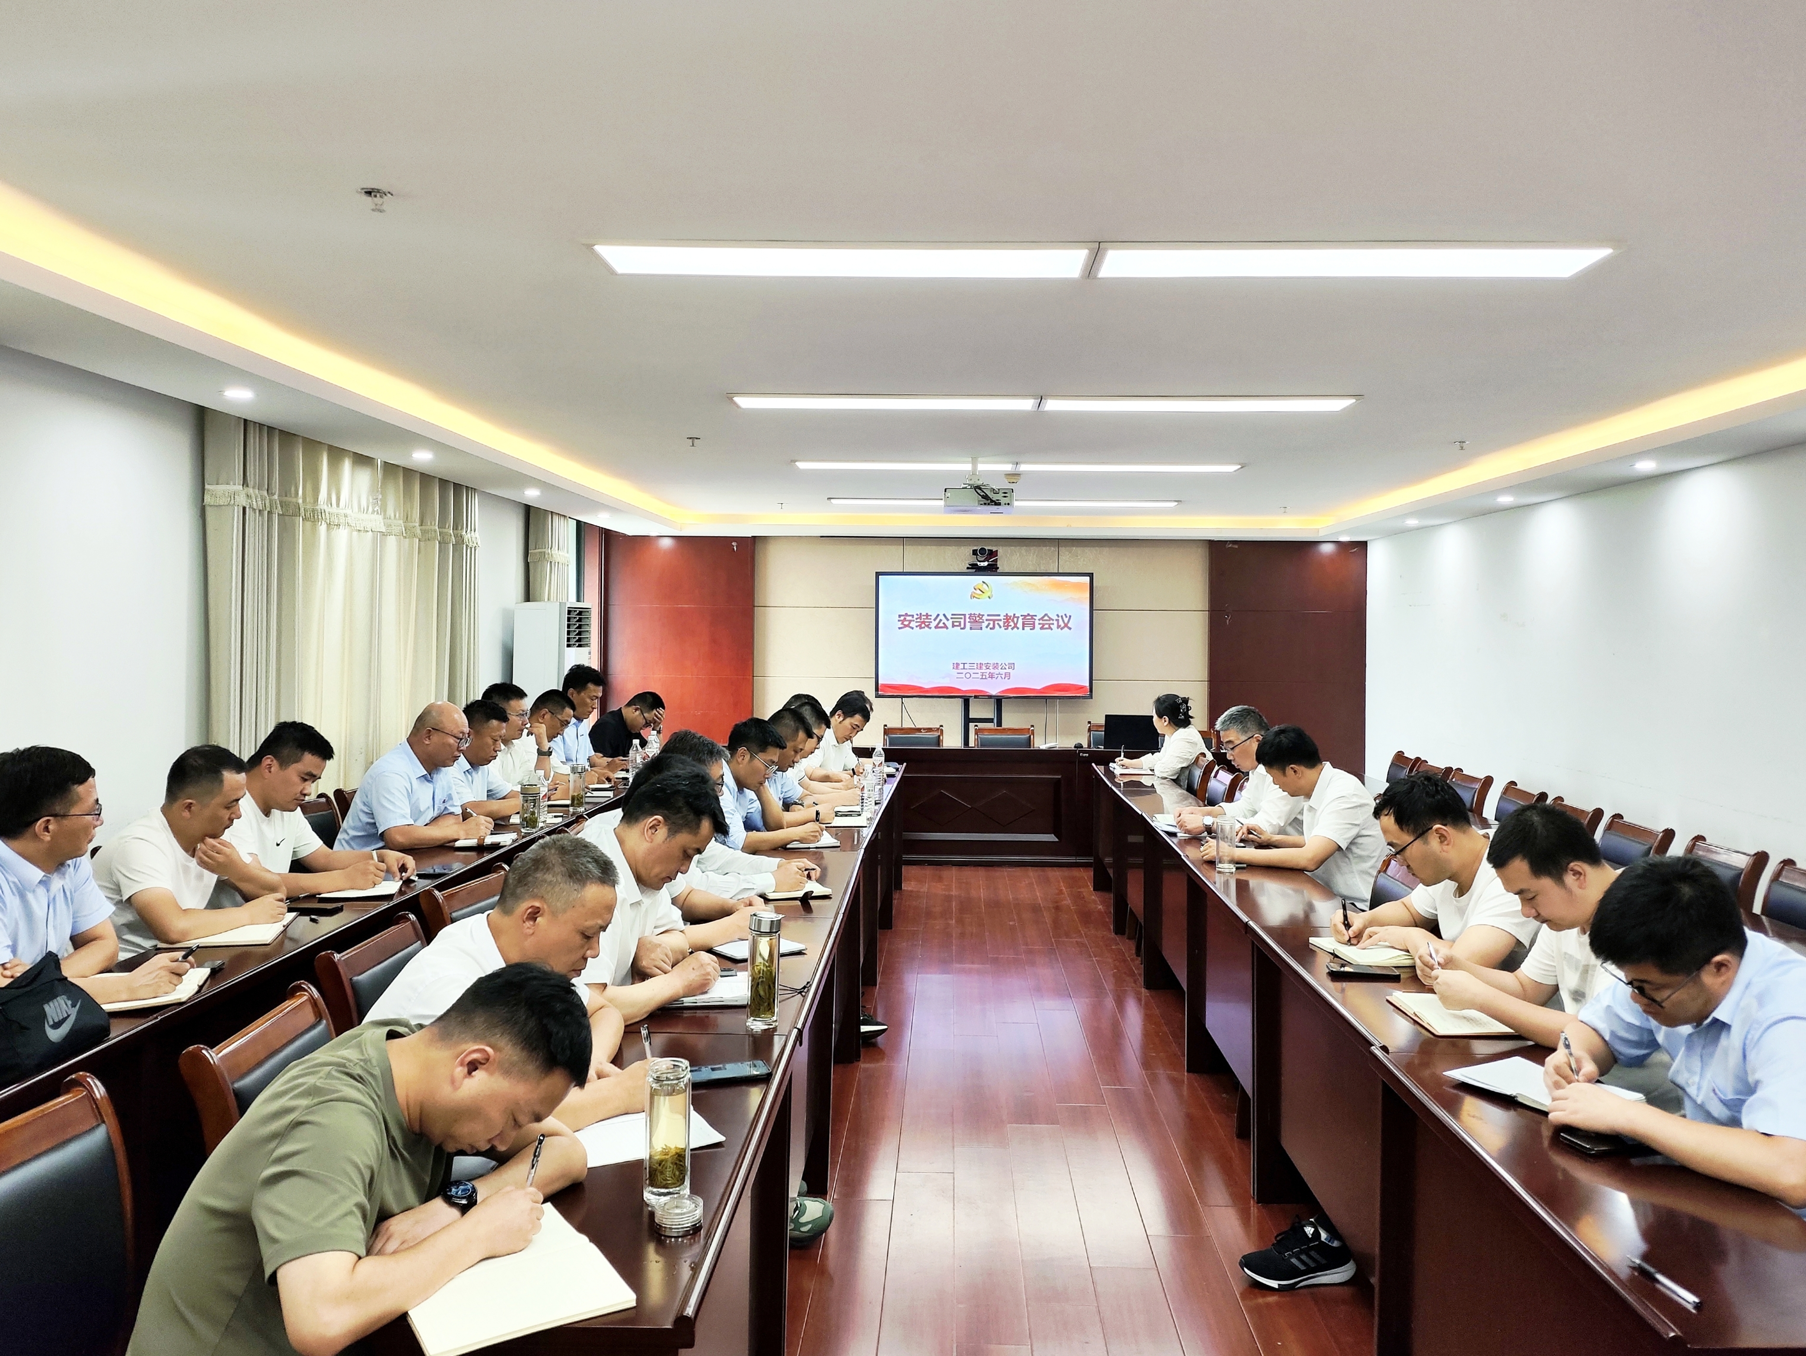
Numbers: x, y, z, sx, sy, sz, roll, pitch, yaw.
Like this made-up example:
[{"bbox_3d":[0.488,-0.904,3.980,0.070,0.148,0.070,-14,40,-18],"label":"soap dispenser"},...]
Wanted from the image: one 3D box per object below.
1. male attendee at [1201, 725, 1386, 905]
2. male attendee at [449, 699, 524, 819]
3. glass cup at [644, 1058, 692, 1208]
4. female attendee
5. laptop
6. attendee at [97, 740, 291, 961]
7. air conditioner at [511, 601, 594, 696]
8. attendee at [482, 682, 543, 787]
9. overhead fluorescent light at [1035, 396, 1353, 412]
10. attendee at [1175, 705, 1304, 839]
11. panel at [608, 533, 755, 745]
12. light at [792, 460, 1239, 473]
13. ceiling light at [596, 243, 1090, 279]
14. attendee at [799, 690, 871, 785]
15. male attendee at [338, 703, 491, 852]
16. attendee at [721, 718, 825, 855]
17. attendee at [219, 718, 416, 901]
[{"bbox_3d":[1.418,0.772,4.635,0.780,1.210,0.520,1,2,7],"label":"male attendee"},{"bbox_3d":[-1.867,0.697,5.548,0.750,1.210,0.500,1,2,7],"label":"male attendee"},{"bbox_3d":[-0.325,0.630,1.806,0.064,0.195,0.064,1,2,0],"label":"glass cup"},{"bbox_3d":[1.529,0.725,7.575,0.640,1.260,0.500,1,2,17],"label":"female attendee"},{"bbox_3d":[1.551,0.358,8.932,0.370,0.240,0.280,1,2,2],"label":"laptop"},{"bbox_3d":[-1.913,0.817,3.559,0.660,1.270,0.540,1,2,10],"label":"attendee"},{"bbox_3d":[-2.126,0.375,7.941,0.330,1.680,0.500,1,2,6],"label":"air conditioner"},{"bbox_3d":[-1.836,0.702,6.005,0.660,1.330,0.520,1,2,12],"label":"attendee"},{"bbox_3d":[1.135,-1.078,5.054,1.200,0.050,0.300,1,2,2],"label":"overhead fluorescent light"},{"bbox_3d":[1.470,0.740,5.327,0.750,1.260,0.560,0,2,-5],"label":"attendee"},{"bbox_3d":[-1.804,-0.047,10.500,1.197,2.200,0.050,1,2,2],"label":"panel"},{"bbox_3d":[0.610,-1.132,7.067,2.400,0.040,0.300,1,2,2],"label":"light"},{"bbox_3d":[-0.143,-1.024,3.178,1.200,0.040,0.300,1,2,2],"label":"ceiling light"},{"bbox_3d":[-0.479,0.713,6.903,0.640,1.280,0.520,2,2,22],"label":"attendee"},{"bbox_3d":[-1.837,0.708,4.807,0.770,1.240,0.520,1,2,7],"label":"male attendee"},{"bbox_3d":[-0.557,0.754,4.904,0.750,1.214,0.560,1,2,4],"label":"attendee"},{"bbox_3d":[-1.859,0.745,4.028,0.800,1.220,0.520,1,2,12],"label":"attendee"}]

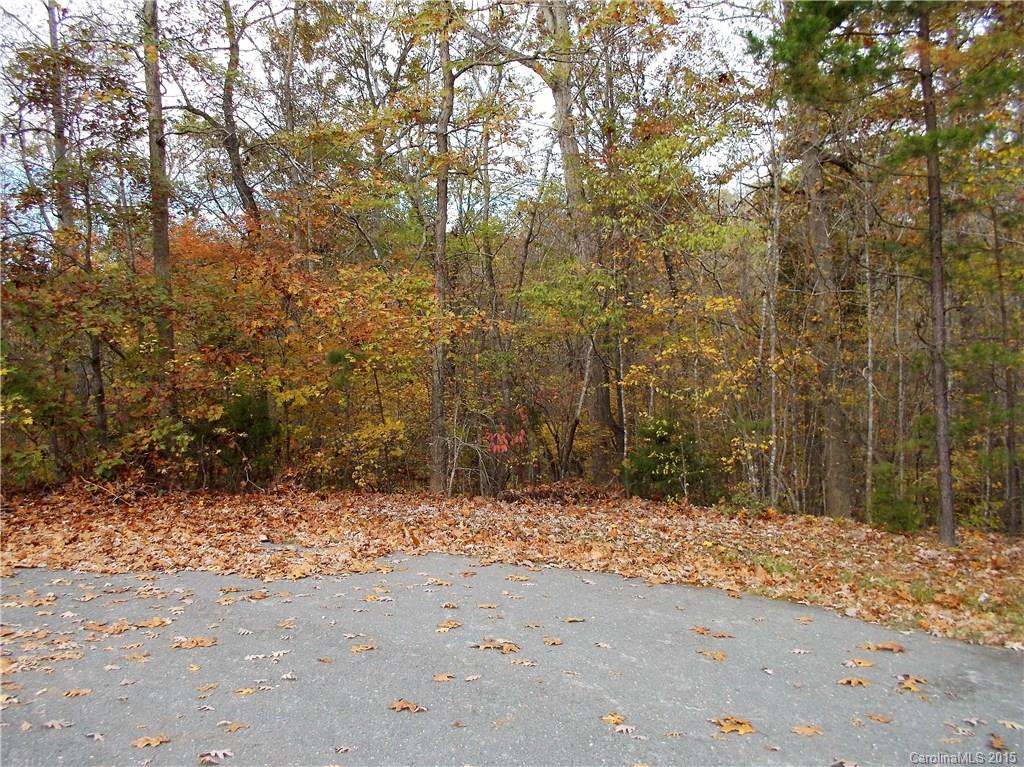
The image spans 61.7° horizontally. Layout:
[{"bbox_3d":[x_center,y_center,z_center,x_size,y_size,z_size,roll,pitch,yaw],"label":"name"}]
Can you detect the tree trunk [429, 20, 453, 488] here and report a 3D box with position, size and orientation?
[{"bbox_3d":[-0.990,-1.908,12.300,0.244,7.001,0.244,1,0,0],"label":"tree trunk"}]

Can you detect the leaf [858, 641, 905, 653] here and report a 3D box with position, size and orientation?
[{"bbox_3d":[2.137,1.521,4.960,0.270,0.035,0.140,-1,0,0],"label":"leaf"}]

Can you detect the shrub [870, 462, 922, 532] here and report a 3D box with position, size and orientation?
[{"bbox_3d":[4.249,1.252,9.500,0.554,0.798,0.550,-1,0,0],"label":"shrub"}]

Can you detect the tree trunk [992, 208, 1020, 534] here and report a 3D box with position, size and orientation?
[{"bbox_3d":[6.107,-0.148,10.600,0.148,4.035,0.148,-3,0,0],"label":"tree trunk"}]

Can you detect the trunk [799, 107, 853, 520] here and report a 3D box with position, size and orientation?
[{"bbox_3d":[4.373,-0.910,12.000,0.350,5.608,0.350,-3,0,0],"label":"trunk"}]

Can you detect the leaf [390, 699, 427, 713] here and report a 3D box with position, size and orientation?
[{"bbox_3d":[-0.497,1.546,4.117,0.170,0.035,0.120,-1,0,0],"label":"leaf"}]

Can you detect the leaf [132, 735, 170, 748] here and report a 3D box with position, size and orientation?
[{"bbox_3d":[-1.572,1.561,3.738,0.180,0.025,0.100,-1,0,-28],"label":"leaf"}]

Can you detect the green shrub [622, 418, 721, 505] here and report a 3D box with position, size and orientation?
[{"bbox_3d":[2.176,1.051,11.700,1.337,1.146,1.200,-1,0,0],"label":"green shrub"}]

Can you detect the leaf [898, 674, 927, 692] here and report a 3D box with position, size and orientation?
[{"bbox_3d":[2.034,1.524,4.354,0.165,0.030,0.170,-1,0,0],"label":"leaf"}]

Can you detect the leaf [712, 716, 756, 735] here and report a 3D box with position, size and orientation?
[{"bbox_3d":[0.993,1.533,3.843,0.190,0.030,0.150,-1,0,0],"label":"leaf"}]

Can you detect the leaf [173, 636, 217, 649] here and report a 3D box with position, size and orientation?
[{"bbox_3d":[-1.829,1.485,4.940,0.250,0.030,0.150,0,0,-12],"label":"leaf"}]

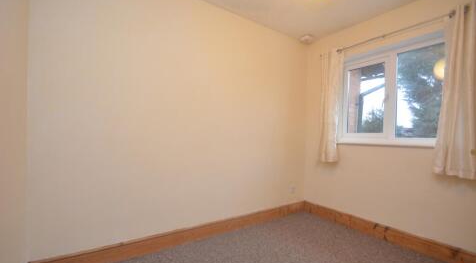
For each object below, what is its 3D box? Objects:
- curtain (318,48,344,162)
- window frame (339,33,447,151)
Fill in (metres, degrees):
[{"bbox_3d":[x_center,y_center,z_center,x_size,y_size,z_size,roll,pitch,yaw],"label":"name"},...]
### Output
[{"bbox_3d":[1.134,-0.298,2.427,0.111,1.346,0.274,1,0,-38],"label":"curtain"},{"bbox_3d":[1.575,-0.356,2.085,0.131,1.003,0.948,1,0,-38],"label":"window frame"}]

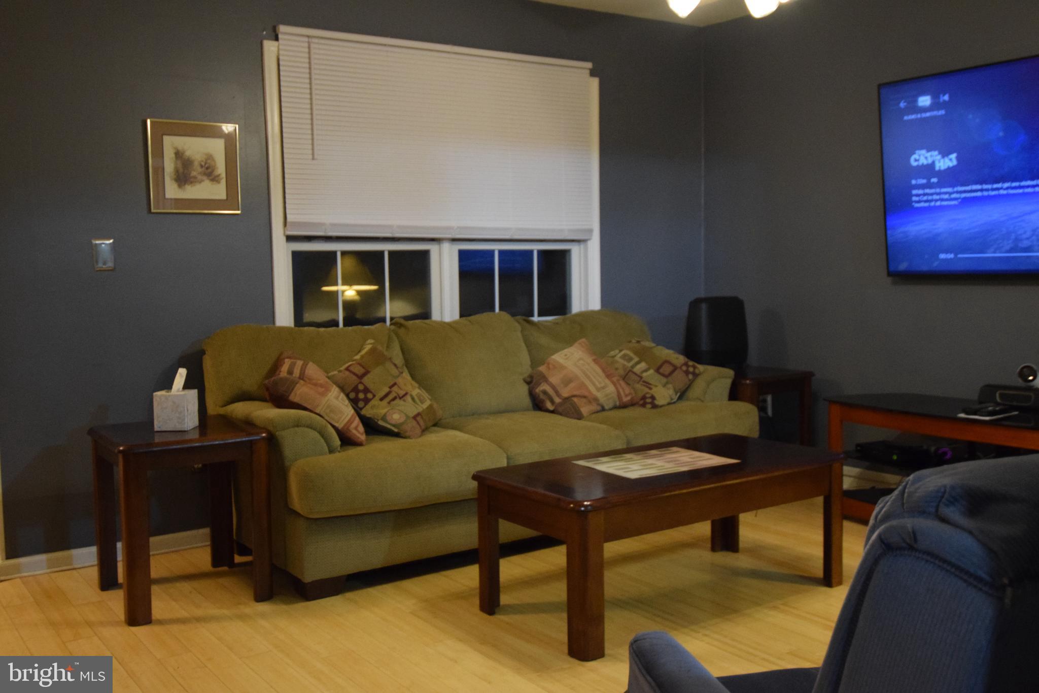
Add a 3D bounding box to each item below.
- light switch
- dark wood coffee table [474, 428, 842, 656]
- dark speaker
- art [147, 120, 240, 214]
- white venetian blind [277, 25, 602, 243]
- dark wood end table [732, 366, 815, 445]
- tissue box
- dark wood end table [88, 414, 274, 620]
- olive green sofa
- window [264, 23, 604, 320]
[{"bbox_3d":[-1.614,-0.354,3.693,0.073,0.121,0.010,-4,6,-32],"label":"light switch"},{"bbox_3d":[0.493,0.625,3.245,1.185,0.467,0.580,-4,6,-32],"label":"dark wood coffee table"},{"bbox_3d":[0.984,-0.060,4.800,0.305,0.370,0.250,-1,5,4],"label":"dark speaker"},{"bbox_3d":[-1.308,-0.722,3.853,0.352,0.362,0.025,-4,6,-32],"label":"art"},{"bbox_3d":[-0.312,-0.941,4.439,1.633,0.885,0.055,-4,6,-32],"label":"white venetian blind"},{"bbox_3d":[1.111,0.424,4.762,0.505,0.588,0.540,-4,6,-32],"label":"dark wood end table"},{"bbox_3d":[-1.213,0.224,3.365,0.117,0.134,0.112,-1,5,2],"label":"tissue box"},{"bbox_3d":[-1.207,0.584,3.386,0.505,0.588,0.540,-4,6,-32],"label":"dark wood end table"},{"bbox_3d":[-0.086,0.328,4.108,2.290,0.935,0.900,-4,6,-32],"label":"olive green sofa"},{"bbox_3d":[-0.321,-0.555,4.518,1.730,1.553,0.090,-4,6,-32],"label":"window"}]

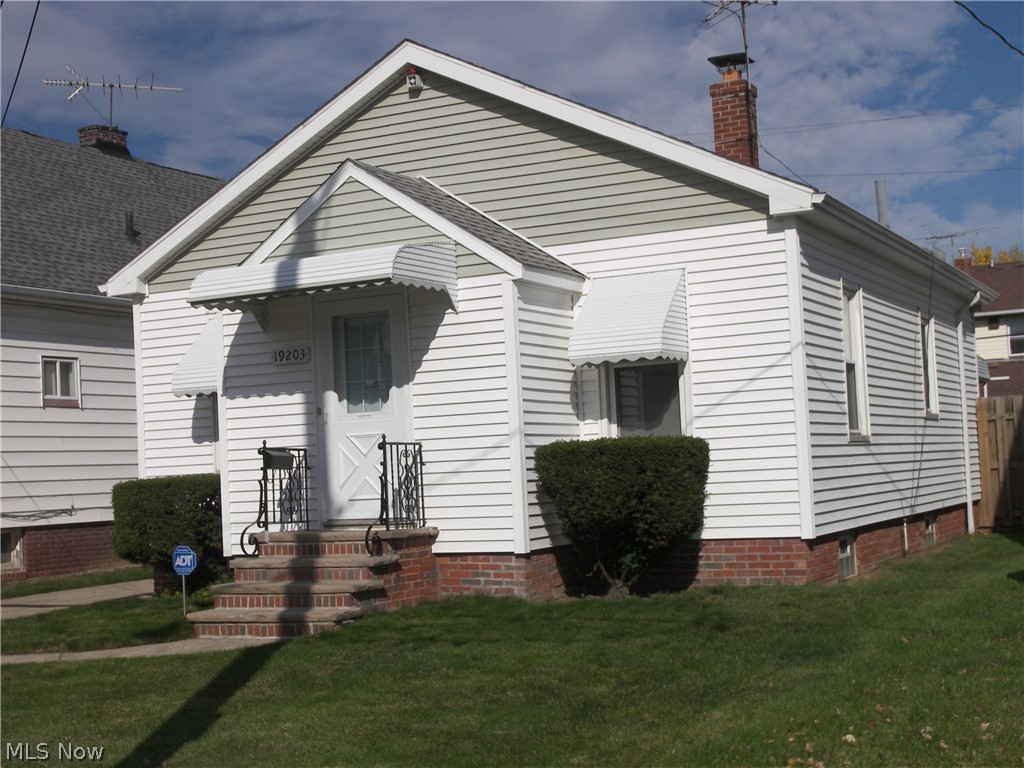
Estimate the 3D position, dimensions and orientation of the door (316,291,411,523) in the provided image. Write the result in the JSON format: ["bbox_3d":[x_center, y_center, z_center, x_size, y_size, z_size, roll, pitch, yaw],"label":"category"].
[{"bbox_3d":[-1.344,0.225,14.076,0.920,2.040,0.080,-4,-4,26],"label":"door"}]

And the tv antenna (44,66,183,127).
[{"bbox_3d":[-7.321,-5.272,28.287,2.500,1.100,2.000,-2,-3,-14],"label":"tv antenna"}]

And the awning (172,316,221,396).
[{"bbox_3d":[-2.958,-0.304,15.921,0.910,0.870,0.710,-4,-4,26],"label":"awning"}]

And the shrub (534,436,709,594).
[{"bbox_3d":[0.963,1.146,13.267,1.320,1.400,1.140,-4,-4,26],"label":"shrub"}]

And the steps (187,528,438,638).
[{"bbox_3d":[-1.670,1.695,13.209,1.455,0.800,1.767,-4,-4,26],"label":"steps"}]

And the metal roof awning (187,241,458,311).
[{"bbox_3d":[-1.670,-0.895,13.631,2.055,0.655,1.167,-4,-4,26],"label":"metal roof awning"}]

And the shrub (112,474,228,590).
[{"bbox_3d":[-3.169,1.567,15.409,1.300,1.280,1.120,-4,-4,26],"label":"shrub"}]

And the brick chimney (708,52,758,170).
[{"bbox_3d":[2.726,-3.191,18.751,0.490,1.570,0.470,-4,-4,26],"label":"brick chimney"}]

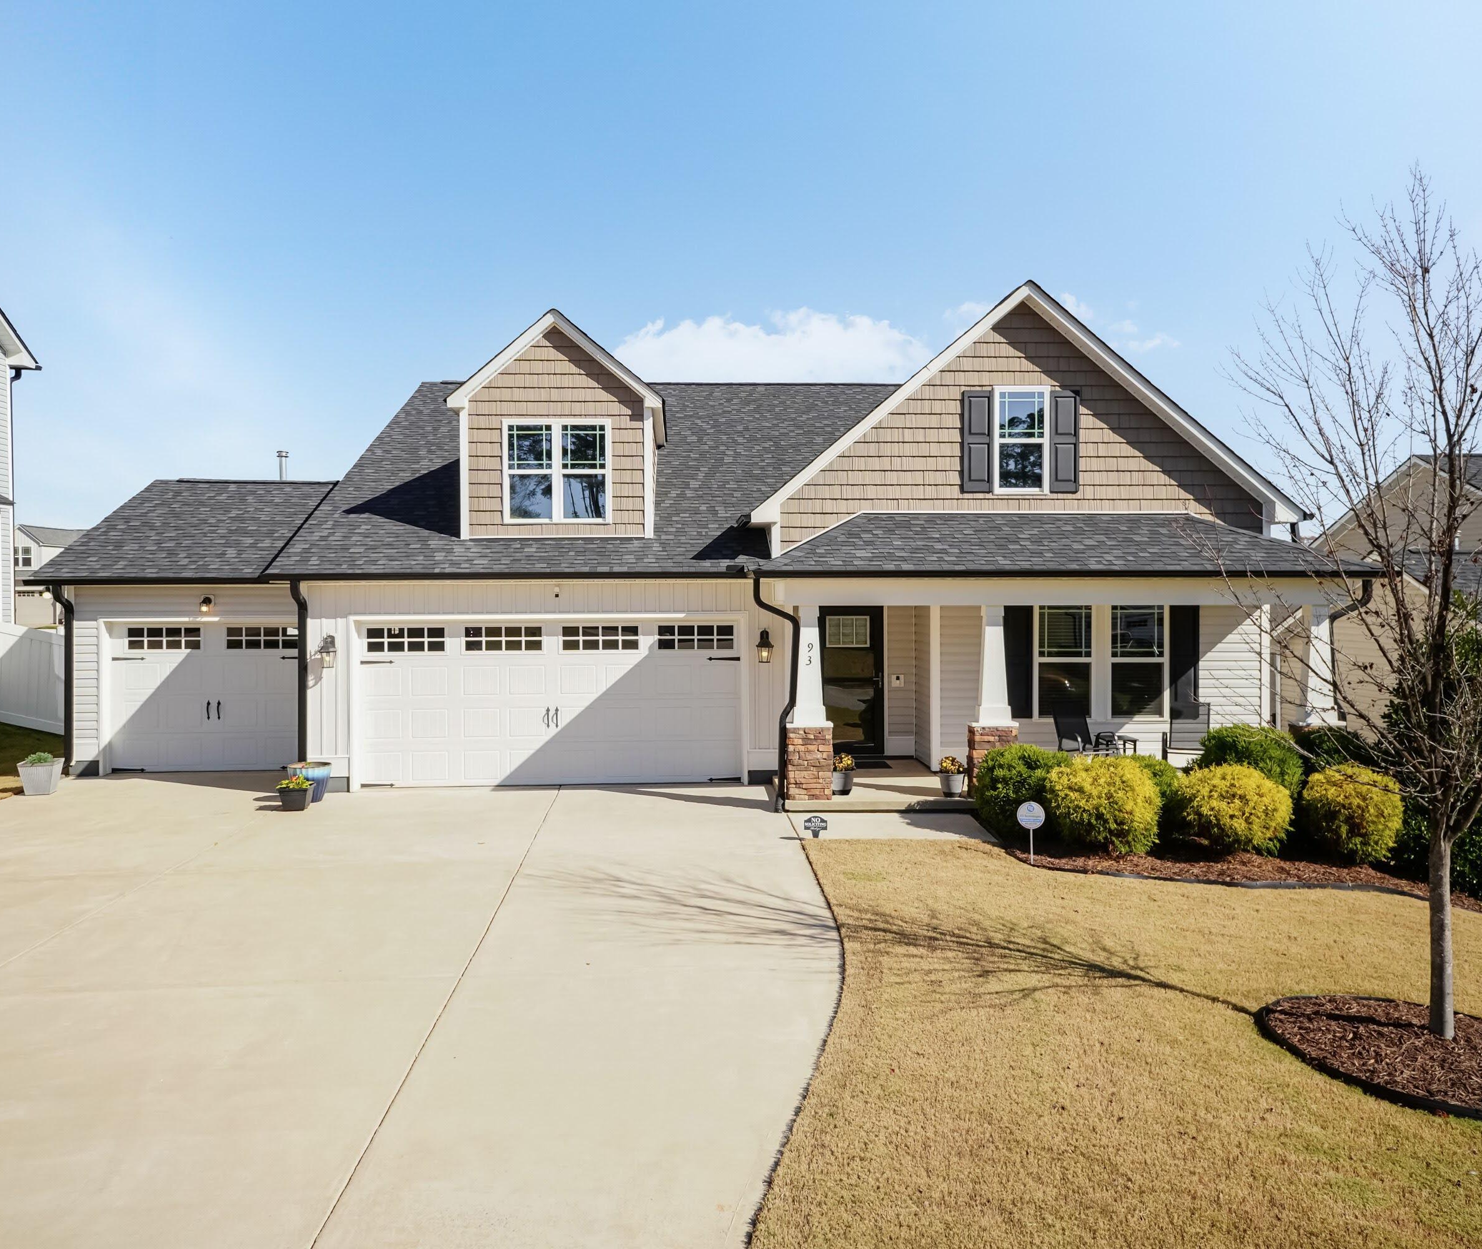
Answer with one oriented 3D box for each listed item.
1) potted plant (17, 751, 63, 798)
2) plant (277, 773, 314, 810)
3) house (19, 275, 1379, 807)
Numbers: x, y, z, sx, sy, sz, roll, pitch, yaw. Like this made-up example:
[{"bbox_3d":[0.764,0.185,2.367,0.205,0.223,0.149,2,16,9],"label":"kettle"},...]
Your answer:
[{"bbox_3d":[-8.780,1.860,15.700,0.440,0.490,0.430,0,0,-8],"label":"potted plant"},{"bbox_3d":[-5.160,1.945,14.500,0.360,0.390,0.350,0,0,-3],"label":"plant"},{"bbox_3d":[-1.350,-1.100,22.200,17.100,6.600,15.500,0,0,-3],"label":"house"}]

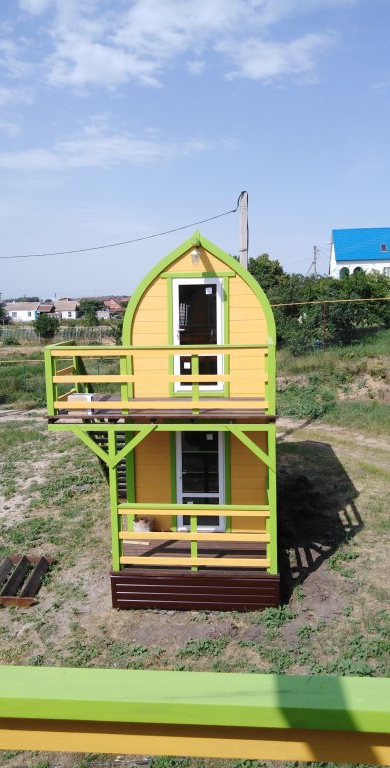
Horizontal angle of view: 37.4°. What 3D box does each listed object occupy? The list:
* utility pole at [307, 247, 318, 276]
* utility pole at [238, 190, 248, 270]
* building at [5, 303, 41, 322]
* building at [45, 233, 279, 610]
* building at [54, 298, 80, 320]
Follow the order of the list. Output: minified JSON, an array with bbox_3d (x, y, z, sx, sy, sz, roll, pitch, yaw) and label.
[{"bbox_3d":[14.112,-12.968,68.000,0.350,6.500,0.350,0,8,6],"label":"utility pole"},{"bbox_3d":[1.522,-1.758,17.762,0.220,8.050,0.220,0,8,3],"label":"utility pole"},{"bbox_3d":[-44.690,-18.599,149.000,8.500,5.000,6.800,-1,8,0],"label":"building"},{"bbox_3d":[-0.305,0.167,11.739,3.584,5.920,6.437,0,8,4],"label":"building"},{"bbox_3d":[-33.731,-19.290,152.000,6.100,4.900,6.300,-1,8,2],"label":"building"}]

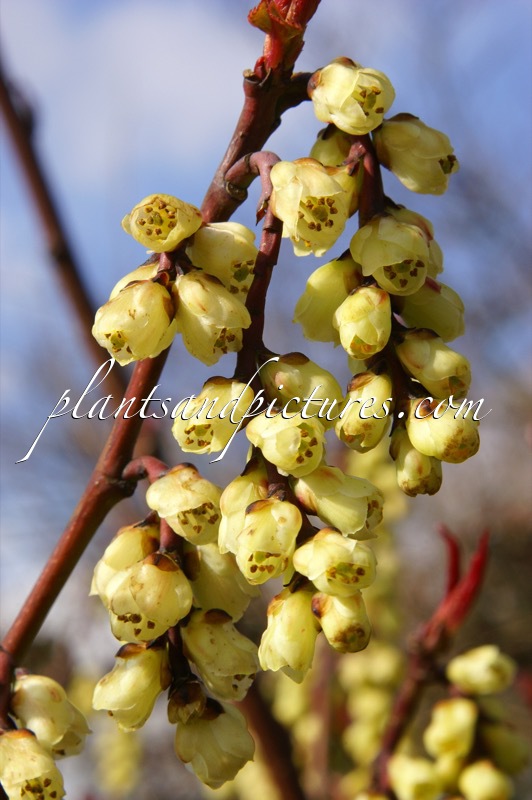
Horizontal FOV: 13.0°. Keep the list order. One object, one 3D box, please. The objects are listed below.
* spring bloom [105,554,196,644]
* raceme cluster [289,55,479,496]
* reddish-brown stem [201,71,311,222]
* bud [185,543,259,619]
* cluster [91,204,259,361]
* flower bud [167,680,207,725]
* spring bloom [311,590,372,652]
[{"bbox_3d":[-0.014,0.024,0.286,0.010,0.010,0.009,-2,-49,27],"label":"spring bloom"},{"bbox_3d":[0.015,-0.016,0.294,0.024,0.055,0.021,0,-5,0],"label":"raceme cluster"},{"bbox_3d":[-0.002,-0.032,0.292,0.007,0.021,0.006,22,0,0],"label":"reddish-brown stem"},{"bbox_3d":[-0.006,0.022,0.277,0.010,0.008,0.008,49,-24,-18],"label":"bud"},{"bbox_3d":[-0.011,-0.015,0.290,0.020,0.021,0.017,0,-5,0],"label":"cluster"},{"bbox_3d":[-0.009,0.035,0.272,0.005,0.005,0.004,-3,-6,0],"label":"flower bud"},{"bbox_3d":[0.009,0.026,0.273,0.006,0.008,0.006,4,-49,-46],"label":"spring bloom"}]

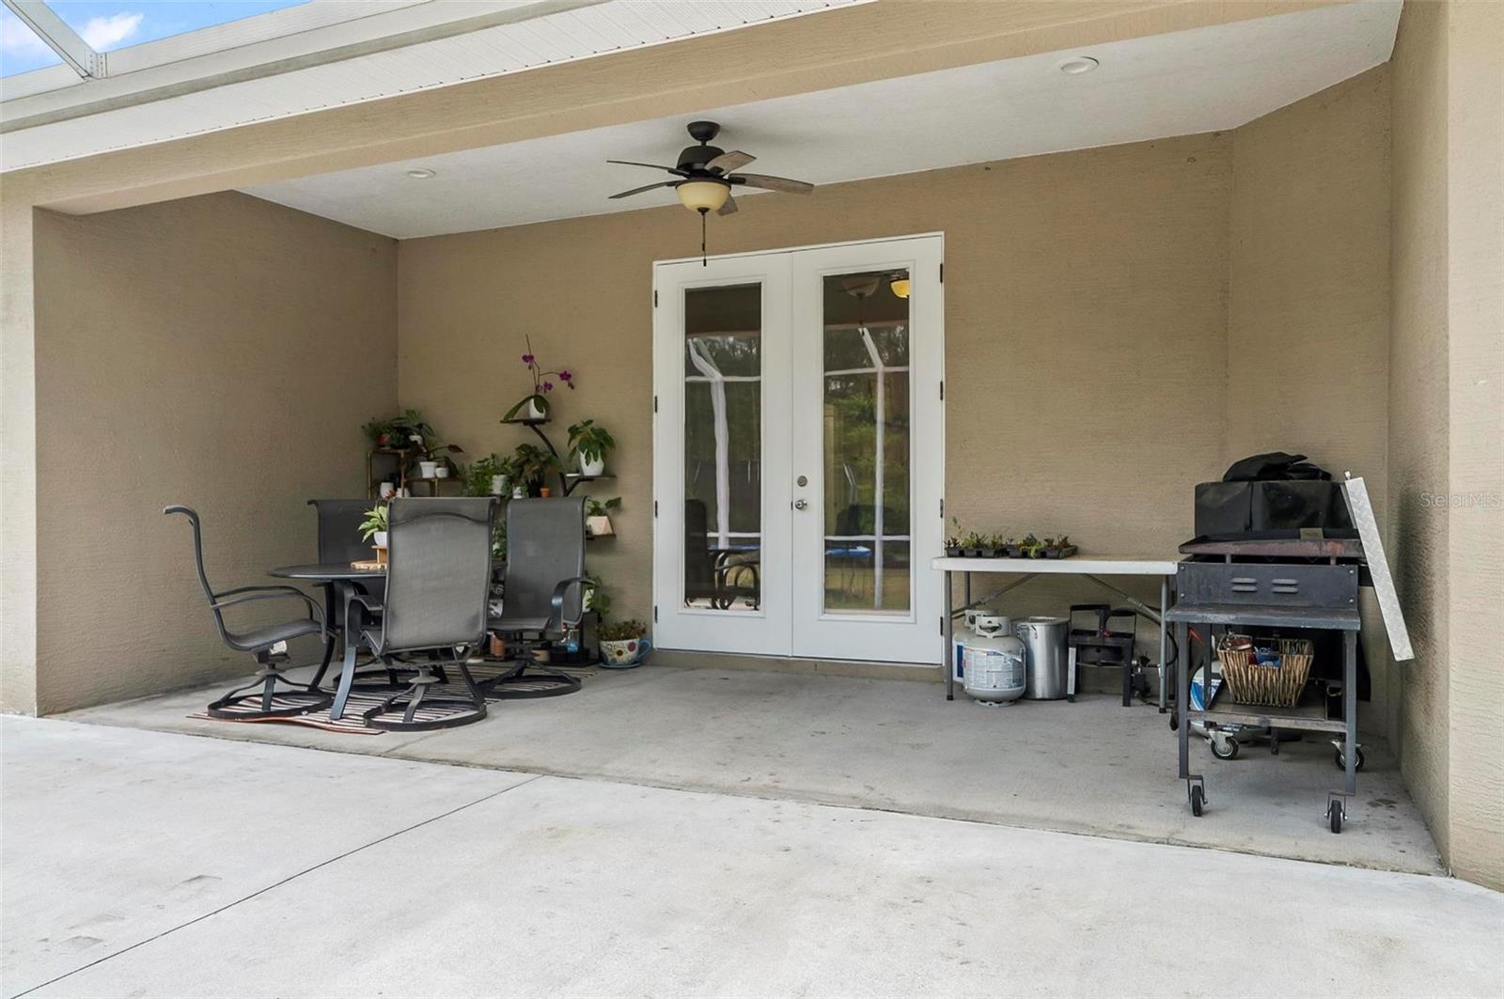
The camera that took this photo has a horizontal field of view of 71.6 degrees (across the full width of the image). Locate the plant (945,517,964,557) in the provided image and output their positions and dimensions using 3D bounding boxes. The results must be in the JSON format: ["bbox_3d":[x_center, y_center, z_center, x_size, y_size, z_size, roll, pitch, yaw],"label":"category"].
[{"bbox_3d":[1.076,0.200,5.540,0.100,0.215,0.100,0,0,24],"label":"plant"}]

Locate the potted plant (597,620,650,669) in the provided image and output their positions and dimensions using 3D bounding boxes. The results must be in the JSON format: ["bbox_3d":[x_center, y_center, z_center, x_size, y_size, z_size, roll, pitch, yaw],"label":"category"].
[{"bbox_3d":[-0.823,0.917,6.646,0.310,0.310,0.280,0,0,24],"label":"potted plant"}]

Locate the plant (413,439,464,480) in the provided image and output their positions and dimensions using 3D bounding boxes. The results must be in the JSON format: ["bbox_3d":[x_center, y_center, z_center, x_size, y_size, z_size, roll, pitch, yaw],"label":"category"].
[{"bbox_3d":[-2.117,-0.278,7.040,0.280,0.275,0.200,0,0,24],"label":"plant"}]

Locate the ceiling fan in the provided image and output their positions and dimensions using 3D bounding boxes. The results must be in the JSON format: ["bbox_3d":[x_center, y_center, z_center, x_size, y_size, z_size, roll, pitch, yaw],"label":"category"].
[{"bbox_3d":[-0.242,-1.523,5.245,1.110,0.698,1.110,0,0,24],"label":"ceiling fan"}]

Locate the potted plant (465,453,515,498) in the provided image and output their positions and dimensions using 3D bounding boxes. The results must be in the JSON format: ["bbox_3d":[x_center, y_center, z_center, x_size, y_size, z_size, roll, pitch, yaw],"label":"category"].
[{"bbox_3d":[-1.733,-0.152,6.914,0.290,0.300,0.240,0,0,24],"label":"potted plant"}]

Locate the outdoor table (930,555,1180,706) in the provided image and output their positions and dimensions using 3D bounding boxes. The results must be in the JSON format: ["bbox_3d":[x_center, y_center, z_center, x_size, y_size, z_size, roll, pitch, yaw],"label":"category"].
[{"bbox_3d":[1.590,0.675,5.441,1.215,0.740,0.550,0,0,21],"label":"outdoor table"}]

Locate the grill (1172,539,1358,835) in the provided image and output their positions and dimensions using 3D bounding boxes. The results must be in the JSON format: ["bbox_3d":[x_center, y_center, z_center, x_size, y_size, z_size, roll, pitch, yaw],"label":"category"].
[{"bbox_3d":[1.790,0.589,3.622,0.520,0.930,1.120,0,0,28],"label":"grill"}]

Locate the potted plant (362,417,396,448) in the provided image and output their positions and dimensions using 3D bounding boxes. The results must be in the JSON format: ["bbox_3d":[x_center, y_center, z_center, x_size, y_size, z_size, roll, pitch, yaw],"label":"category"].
[{"bbox_3d":[-2.523,-0.449,7.054,0.200,0.205,0.180,0,0,24],"label":"potted plant"}]

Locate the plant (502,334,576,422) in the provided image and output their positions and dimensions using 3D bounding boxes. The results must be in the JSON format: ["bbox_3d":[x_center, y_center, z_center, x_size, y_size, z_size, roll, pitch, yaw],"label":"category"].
[{"bbox_3d":[-1.397,-0.783,6.816,0.420,0.550,0.220,0,0,24],"label":"plant"}]

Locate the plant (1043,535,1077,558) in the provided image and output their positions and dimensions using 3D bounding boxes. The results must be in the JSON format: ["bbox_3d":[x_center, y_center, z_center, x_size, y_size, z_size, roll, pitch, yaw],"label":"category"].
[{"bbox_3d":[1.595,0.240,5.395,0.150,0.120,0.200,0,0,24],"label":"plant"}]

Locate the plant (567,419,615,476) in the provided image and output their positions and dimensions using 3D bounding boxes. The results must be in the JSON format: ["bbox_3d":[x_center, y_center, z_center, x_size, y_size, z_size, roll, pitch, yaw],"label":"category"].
[{"bbox_3d":[-1.027,-0.330,6.658,0.290,0.365,0.290,0,0,0],"label":"plant"}]

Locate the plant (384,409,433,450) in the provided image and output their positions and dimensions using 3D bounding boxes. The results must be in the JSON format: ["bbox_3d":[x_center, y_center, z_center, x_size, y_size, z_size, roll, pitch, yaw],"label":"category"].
[{"bbox_3d":[-2.355,-0.480,7.161,0.320,0.290,0.300,0,0,24],"label":"plant"}]

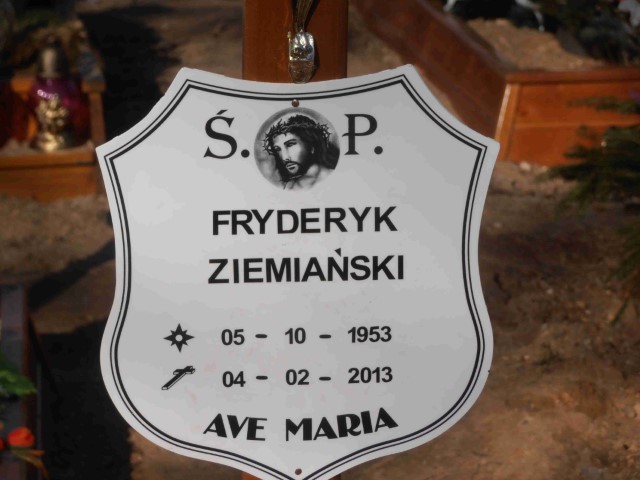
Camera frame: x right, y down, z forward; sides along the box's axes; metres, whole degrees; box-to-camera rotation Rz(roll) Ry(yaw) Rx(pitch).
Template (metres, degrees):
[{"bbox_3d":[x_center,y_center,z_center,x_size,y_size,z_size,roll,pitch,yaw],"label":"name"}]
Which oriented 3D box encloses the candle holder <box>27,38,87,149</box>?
[{"bbox_3d":[-0.611,-0.344,7.100,0.125,0.260,0.125,1,14,6],"label":"candle holder"}]

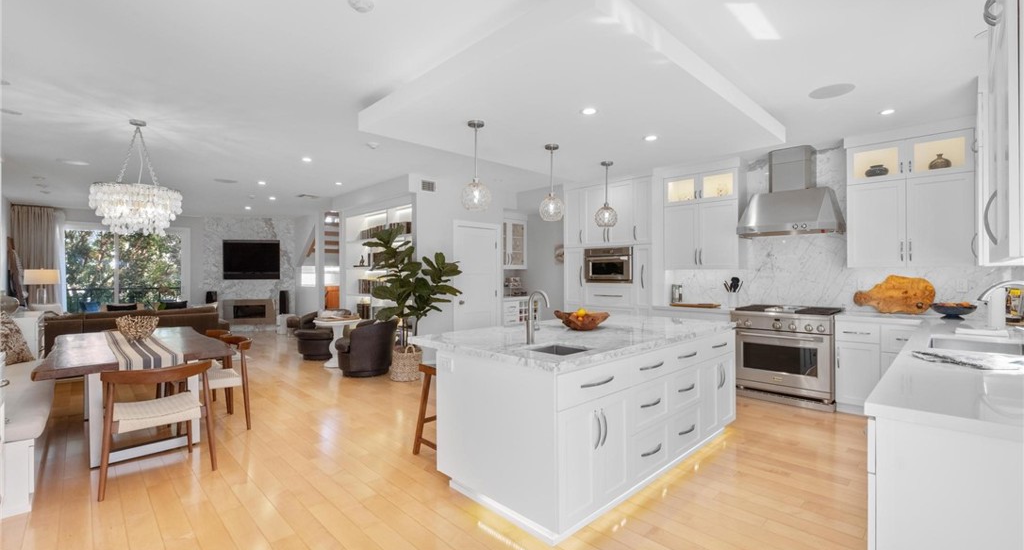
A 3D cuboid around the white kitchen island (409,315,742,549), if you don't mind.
[{"bbox_3d":[0.634,0.864,3.264,1.230,0.905,2.460,0,0,45],"label":"white kitchen island"}]

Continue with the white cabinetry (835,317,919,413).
[{"bbox_3d":[3.512,0.869,4.078,0.580,0.900,0.620,0,0,45],"label":"white cabinetry"}]

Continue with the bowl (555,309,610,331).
[{"bbox_3d":[0.528,0.330,3.220,0.410,0.150,0.370,0,0,0],"label":"bowl"}]

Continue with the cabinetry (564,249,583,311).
[{"bbox_3d":[0.917,0.036,6.265,0.360,0.850,0.040,0,0,45],"label":"cabinetry"}]

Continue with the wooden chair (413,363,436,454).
[{"bbox_3d":[-0.449,0.984,3.154,0.440,0.660,0.370,0,0,-44],"label":"wooden chair"}]

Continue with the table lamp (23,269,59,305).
[{"bbox_3d":[-8.382,0.199,7.597,0.330,0.650,0.430,0,0,45],"label":"table lamp"}]

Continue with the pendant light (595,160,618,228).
[{"bbox_3d":[1.006,-0.848,4.503,0.240,0.690,0.240,0,0,0],"label":"pendant light"}]

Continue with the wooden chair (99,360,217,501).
[{"bbox_3d":[-2.349,0.934,2.803,0.530,0.755,0.590,0,0,45],"label":"wooden chair"}]

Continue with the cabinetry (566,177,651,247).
[{"bbox_3d":[1.473,-0.805,5.998,0.600,0.850,1.320,0,0,-44],"label":"cabinetry"}]

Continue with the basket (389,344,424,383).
[{"bbox_3d":[-1.345,1.104,5.450,0.390,0.430,0.390,0,0,0],"label":"basket"}]

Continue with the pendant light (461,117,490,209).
[{"bbox_3d":[-0.278,-0.842,3.280,0.230,0.700,0.230,0,0,0],"label":"pendant light"}]

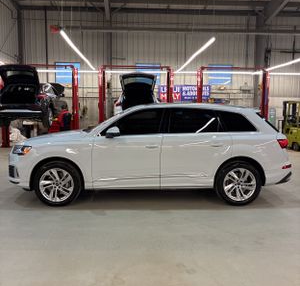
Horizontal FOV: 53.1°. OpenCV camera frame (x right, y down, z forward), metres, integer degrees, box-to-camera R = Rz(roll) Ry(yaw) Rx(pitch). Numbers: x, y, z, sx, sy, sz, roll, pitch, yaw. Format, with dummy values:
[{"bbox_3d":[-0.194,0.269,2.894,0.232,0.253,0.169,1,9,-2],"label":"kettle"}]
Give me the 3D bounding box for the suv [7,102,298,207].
[{"bbox_3d":[0.020,0.107,5.824,5.060,1.740,2.000,0,5,0],"label":"suv"}]

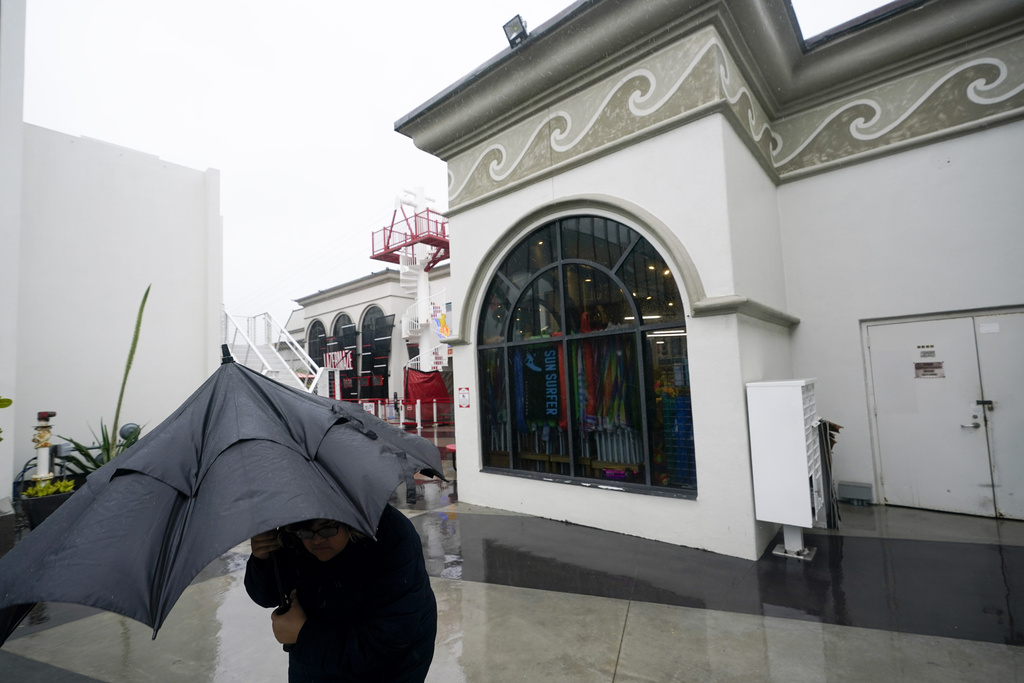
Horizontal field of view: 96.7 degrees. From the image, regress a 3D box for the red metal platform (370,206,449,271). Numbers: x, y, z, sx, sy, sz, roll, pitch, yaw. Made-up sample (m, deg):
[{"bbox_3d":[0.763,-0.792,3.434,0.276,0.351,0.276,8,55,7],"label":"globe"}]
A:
[{"bbox_3d":[-4.044,-4.255,20.924,4.300,2.050,2.950,-6,-5,40],"label":"red metal platform"}]

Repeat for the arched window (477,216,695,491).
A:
[{"bbox_3d":[0.635,0.062,5.501,2.960,3.140,0.200,-6,-5,40],"label":"arched window"}]

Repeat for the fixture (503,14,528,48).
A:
[{"bbox_3d":[0.074,-3.604,5.291,0.250,0.250,0.130,-7,28,44],"label":"fixture"}]

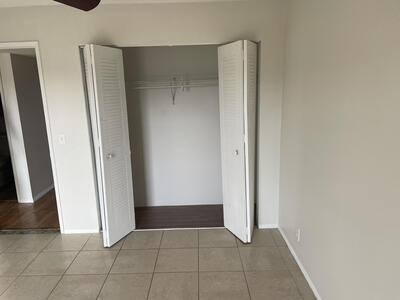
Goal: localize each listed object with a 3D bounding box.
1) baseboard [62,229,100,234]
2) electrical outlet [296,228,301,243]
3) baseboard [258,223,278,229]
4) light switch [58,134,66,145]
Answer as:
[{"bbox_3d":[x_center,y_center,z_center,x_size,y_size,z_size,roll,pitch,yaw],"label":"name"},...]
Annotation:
[{"bbox_3d":[-1.374,0.929,3.468,0.420,0.060,0.017,-1,13,0],"label":"baseboard"},{"bbox_3d":[0.903,0.786,2.761,0.014,0.117,0.074,-1,13,0],"label":"electrical outlet"},{"bbox_3d":[0.790,0.873,3.471,0.235,0.060,0.017,-1,13,0],"label":"baseboard"},{"bbox_3d":[-1.483,-0.115,3.228,0.074,0.117,0.014,-1,13,0],"label":"light switch"}]

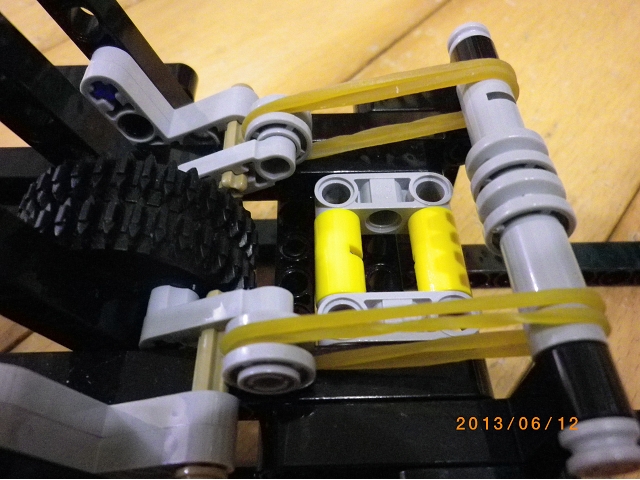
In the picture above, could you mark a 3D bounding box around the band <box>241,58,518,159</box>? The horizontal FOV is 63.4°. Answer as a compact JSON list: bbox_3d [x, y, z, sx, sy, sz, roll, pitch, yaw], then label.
[{"bbox_3d":[0.009,-0.021,0.086,0.045,0.012,0.004,-8,54,12],"label":"band"}]

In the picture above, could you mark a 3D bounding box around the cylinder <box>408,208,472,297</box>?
[{"bbox_3d":[0.019,0.004,0.083,0.008,0.008,0.016,-1,54,-1],"label":"cylinder"}]

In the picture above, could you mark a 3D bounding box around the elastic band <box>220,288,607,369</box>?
[{"bbox_3d":[0.010,0.012,0.061,0.045,0.012,0.004,-7,54,9],"label":"elastic band"}]

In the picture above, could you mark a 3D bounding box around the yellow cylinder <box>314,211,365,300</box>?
[{"bbox_3d":[0.003,0.004,0.083,0.008,0.008,0.016,-1,54,-1],"label":"yellow cylinder"}]

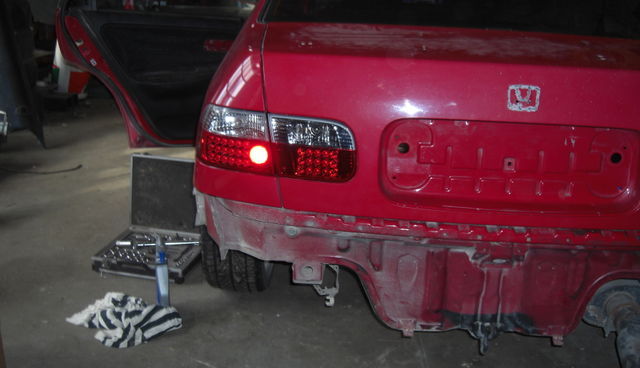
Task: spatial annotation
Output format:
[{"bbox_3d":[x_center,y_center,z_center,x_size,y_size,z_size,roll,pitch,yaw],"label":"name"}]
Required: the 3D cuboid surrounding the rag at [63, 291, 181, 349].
[{"bbox_3d":[-0.649,0.450,2.362,0.365,0.060,0.250,3,17,0],"label":"rag"}]

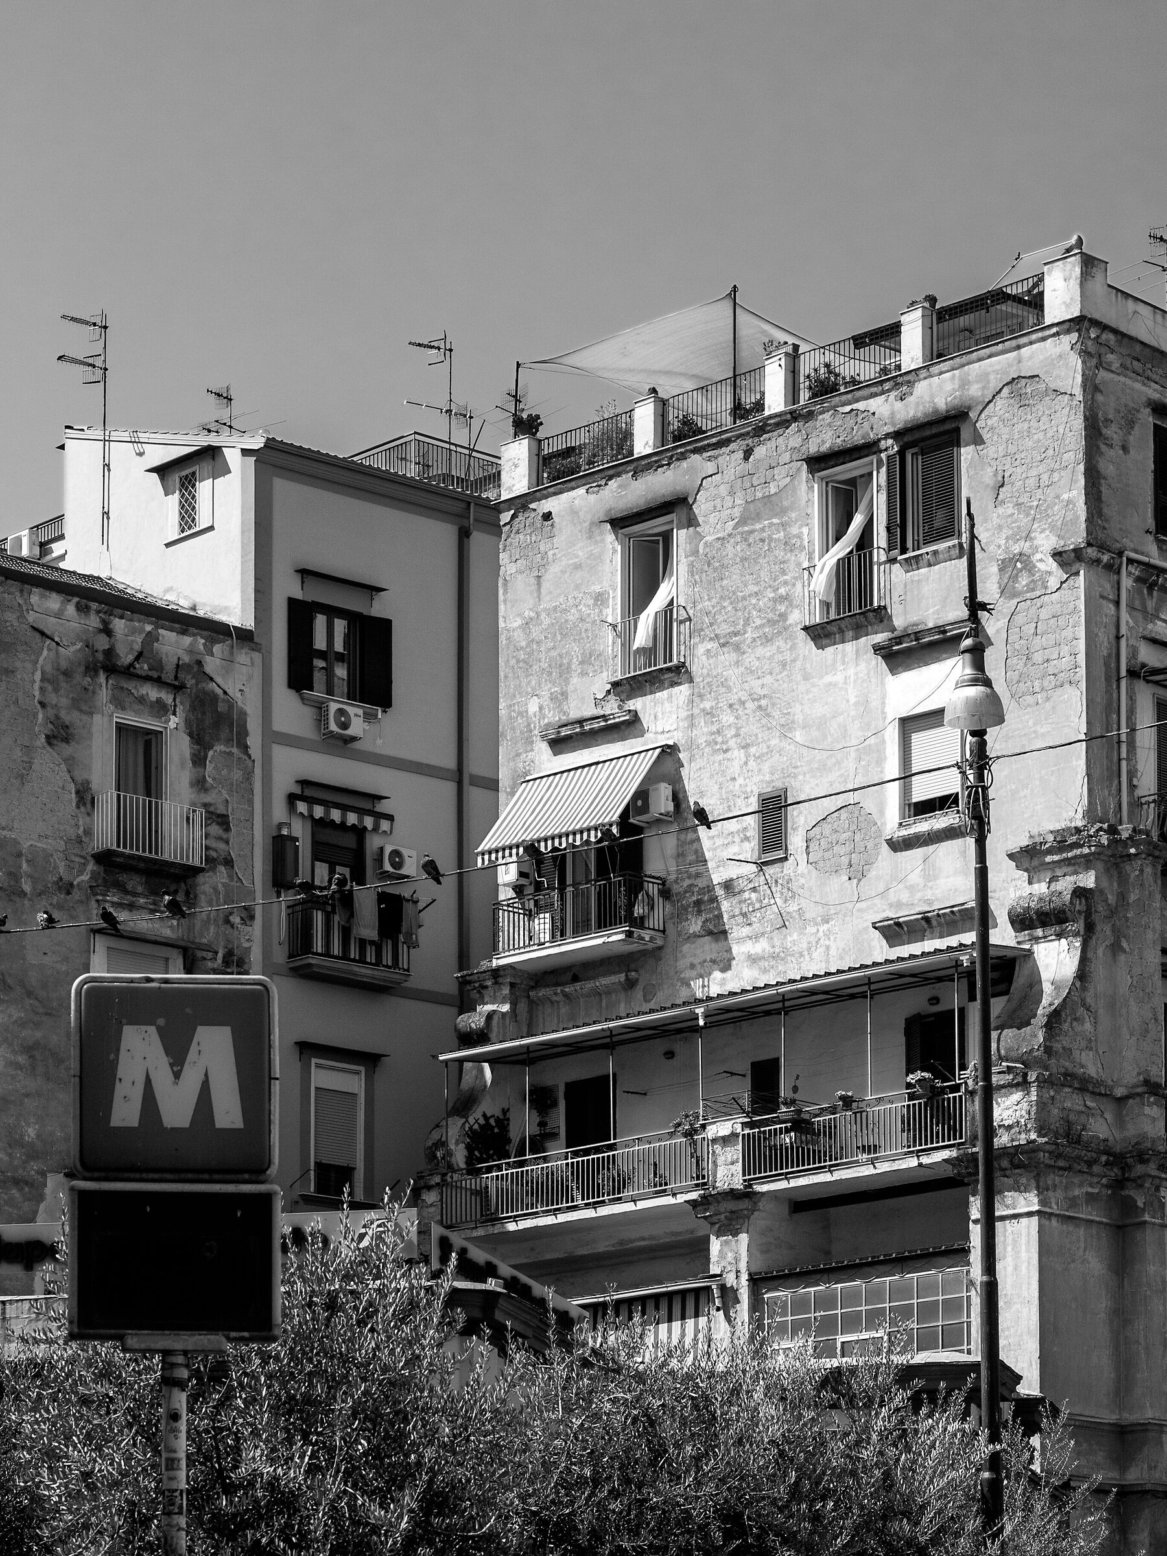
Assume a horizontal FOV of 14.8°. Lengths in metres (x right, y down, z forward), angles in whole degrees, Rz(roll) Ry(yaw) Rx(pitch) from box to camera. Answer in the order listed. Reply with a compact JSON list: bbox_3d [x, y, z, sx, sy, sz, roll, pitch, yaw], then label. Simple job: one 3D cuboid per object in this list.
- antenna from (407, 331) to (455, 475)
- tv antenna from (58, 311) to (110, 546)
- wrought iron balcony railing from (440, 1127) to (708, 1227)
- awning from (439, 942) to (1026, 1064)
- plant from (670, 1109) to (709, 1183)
[{"bbox_3d":[-2.798,-6.881,82.500,0.950,2.550,0.450,8,-16,-32],"label":"antenna"},{"bbox_3d":[-8.732,-6.112,78.598,1.020,4.200,0.480,8,-16,-32],"label":"tv antenna"},{"bbox_3d":[-0.212,6.497,73.243,0.100,0.963,6.221,13,-19,-43],"label":"wrought iron balcony railing"},{"bbox_3d":[2.504,3.691,72.336,2.027,0.420,12.015,13,-19,-43],"label":"awning"},{"bbox_3d":[1.675,5.872,71.634,0.500,1.150,0.500,13,-19,-43],"label":"plant"}]

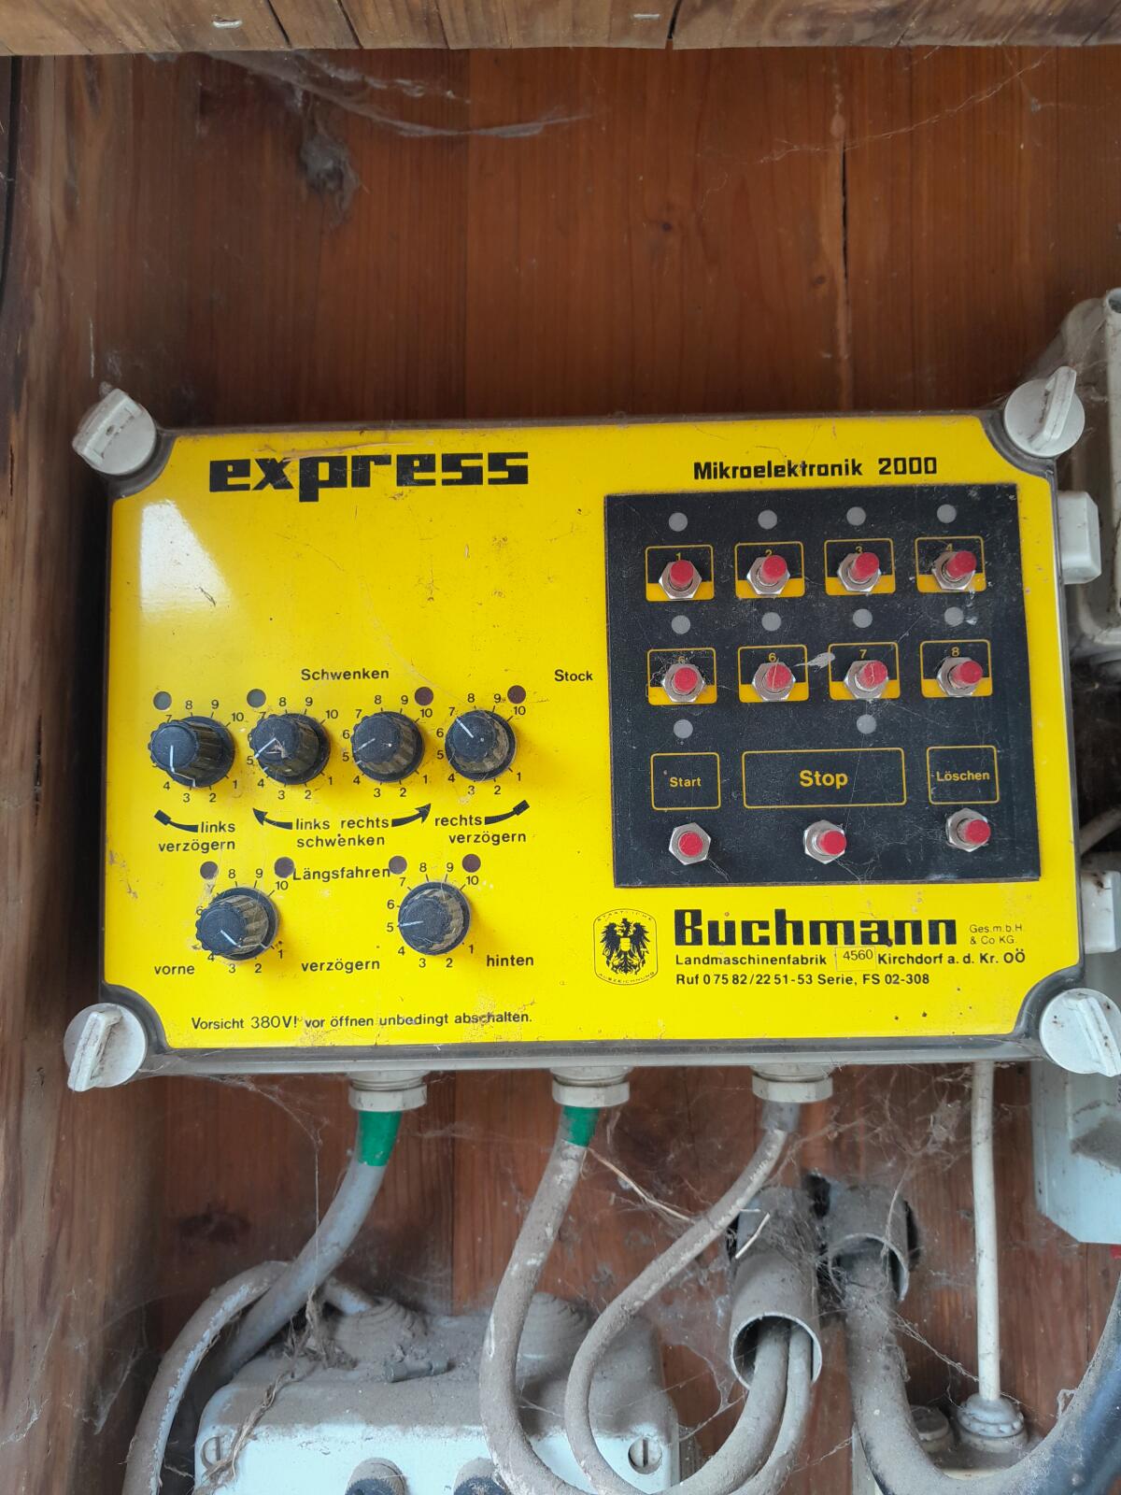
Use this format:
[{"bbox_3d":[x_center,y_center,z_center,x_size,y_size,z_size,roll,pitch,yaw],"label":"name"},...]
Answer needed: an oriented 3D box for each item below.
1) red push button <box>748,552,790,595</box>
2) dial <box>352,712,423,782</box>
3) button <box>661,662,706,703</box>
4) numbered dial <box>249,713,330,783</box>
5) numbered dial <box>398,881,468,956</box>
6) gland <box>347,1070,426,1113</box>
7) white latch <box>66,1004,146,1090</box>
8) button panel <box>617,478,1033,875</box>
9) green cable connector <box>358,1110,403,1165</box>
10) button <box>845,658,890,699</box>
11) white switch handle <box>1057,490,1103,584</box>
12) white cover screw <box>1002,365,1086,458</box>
[{"bbox_3d":[0.065,-0.054,0.347,0.013,0.012,0.013,-1,-6,1],"label":"red push button"},{"bbox_3d":[-0.054,-0.001,0.340,0.022,0.022,0.022,-1,-6,1],"label":"dial"},{"bbox_3d":[0.038,-0.021,0.344,0.013,0.012,0.013,-1,-6,1],"label":"button"},{"bbox_3d":[-0.083,-0.001,0.340,0.022,0.022,0.022,-1,-6,1],"label":"numbered dial"},{"bbox_3d":[-0.039,0.051,0.334,0.022,0.022,0.022,-1,-6,1],"label":"numbered dial"},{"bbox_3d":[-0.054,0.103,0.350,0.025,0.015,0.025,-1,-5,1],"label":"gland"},{"bbox_3d":[-0.139,0.091,0.339,0.025,0.025,0.016,-1,-6,1],"label":"white latch"},{"bbox_3d":[0.080,-0.020,0.343,0.129,0.124,0.014,-1,-6,1],"label":"button panel"},{"bbox_3d":[-0.056,0.119,0.349,0.013,0.018,0.013,4,-5,2],"label":"green cable connector"},{"bbox_3d":[0.094,-0.021,0.343,0.013,0.012,0.013,-1,-6,1],"label":"button"},{"bbox_3d":[0.145,-0.058,0.314,0.017,0.022,0.017,-1,-5,1],"label":"white switch handle"},{"bbox_3d":[0.154,-0.105,0.352,0.025,0.025,0.016,-1,-6,1],"label":"white cover screw"}]

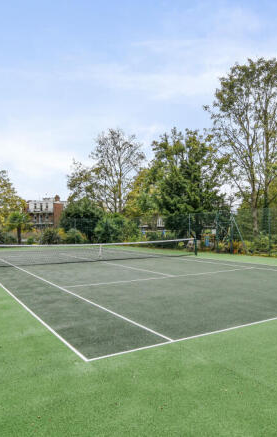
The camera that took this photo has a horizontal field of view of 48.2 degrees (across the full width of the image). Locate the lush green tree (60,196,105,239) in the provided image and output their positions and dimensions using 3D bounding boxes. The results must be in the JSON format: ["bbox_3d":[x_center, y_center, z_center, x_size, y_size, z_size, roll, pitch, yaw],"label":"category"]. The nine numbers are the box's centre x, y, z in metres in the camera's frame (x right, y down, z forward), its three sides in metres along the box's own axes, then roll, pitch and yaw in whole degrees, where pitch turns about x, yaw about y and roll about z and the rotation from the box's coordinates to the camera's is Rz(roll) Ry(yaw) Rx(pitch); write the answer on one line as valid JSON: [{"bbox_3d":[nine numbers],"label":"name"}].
[{"bbox_3d":[-6.632,0.285,36.000,5.120,5.456,5.000,0,-2,-10],"label":"lush green tree"}]

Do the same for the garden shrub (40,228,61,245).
[{"bbox_3d":[-10.239,2.182,36.000,2.560,2.000,2.300,-1,-2,0],"label":"garden shrub"}]

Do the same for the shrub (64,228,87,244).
[{"bbox_3d":[-7.534,2.230,37.000,2.870,2.030,2.400,-1,-2,0],"label":"shrub"}]

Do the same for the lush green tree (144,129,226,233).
[{"bbox_3d":[4.964,-3.310,32.000,8.230,11.760,7.500,-1,-2,0],"label":"lush green tree"}]

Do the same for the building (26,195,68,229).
[{"bbox_3d":[-22.243,-0.837,74.000,9.570,9.610,9.000,0,-2,-5],"label":"building"}]

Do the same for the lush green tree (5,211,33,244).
[{"bbox_3d":[-13.654,1.147,35.500,3.210,4.050,3.000,-1,-2,0],"label":"lush green tree"}]

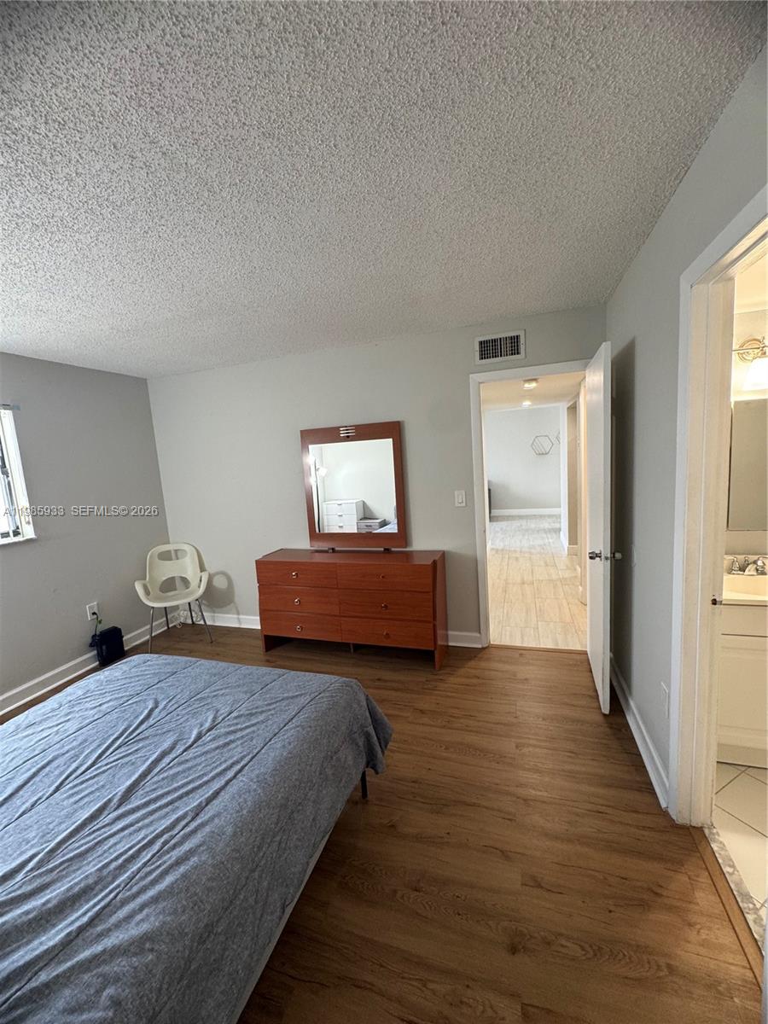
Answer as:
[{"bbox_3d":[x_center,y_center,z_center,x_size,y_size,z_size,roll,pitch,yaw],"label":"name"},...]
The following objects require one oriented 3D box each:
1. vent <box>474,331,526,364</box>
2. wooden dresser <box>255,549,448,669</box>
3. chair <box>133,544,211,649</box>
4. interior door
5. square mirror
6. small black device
[{"bbox_3d":[0.817,-1.154,2.906,0.340,0.186,0.025,-1,8,19],"label":"vent"},{"bbox_3d":[-0.255,0.741,3.351,1.462,0.793,0.395,-1,8,19],"label":"wooden dresser"},{"bbox_3d":[-1.930,0.751,3.822,0.610,0.866,0.600,-8,9,-25],"label":"chair"},{"bbox_3d":[1.322,0.100,2.577,0.040,2.032,0.712,-1,8,19],"label":"interior door"},{"bbox_3d":[-0.255,-0.189,3.386,0.870,1.010,0.040,-1,8,19],"label":"square mirror"},{"bbox_3d":[-2.301,1.135,3.479,0.090,0.250,0.200,-1,8,19],"label":"small black device"}]

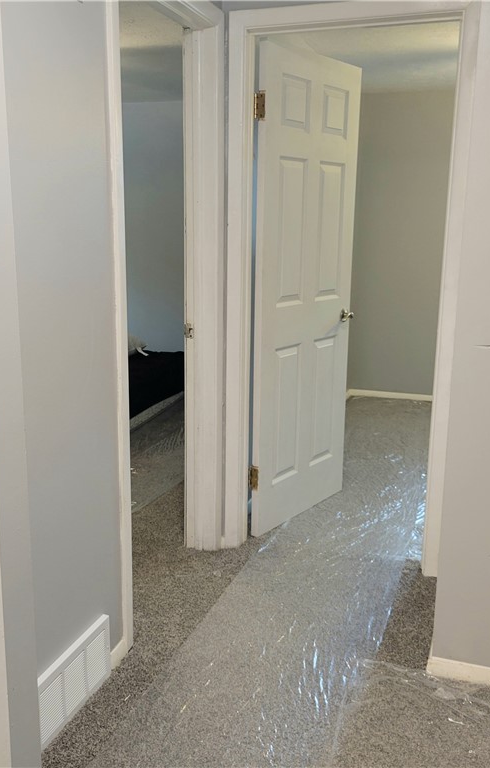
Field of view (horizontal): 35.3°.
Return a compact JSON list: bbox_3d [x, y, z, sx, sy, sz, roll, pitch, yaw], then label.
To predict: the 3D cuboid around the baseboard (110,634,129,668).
[{"bbox_3d":[-0.400,0.847,2.407,0.014,0.058,0.105,5,13,19],"label":"baseboard"}]

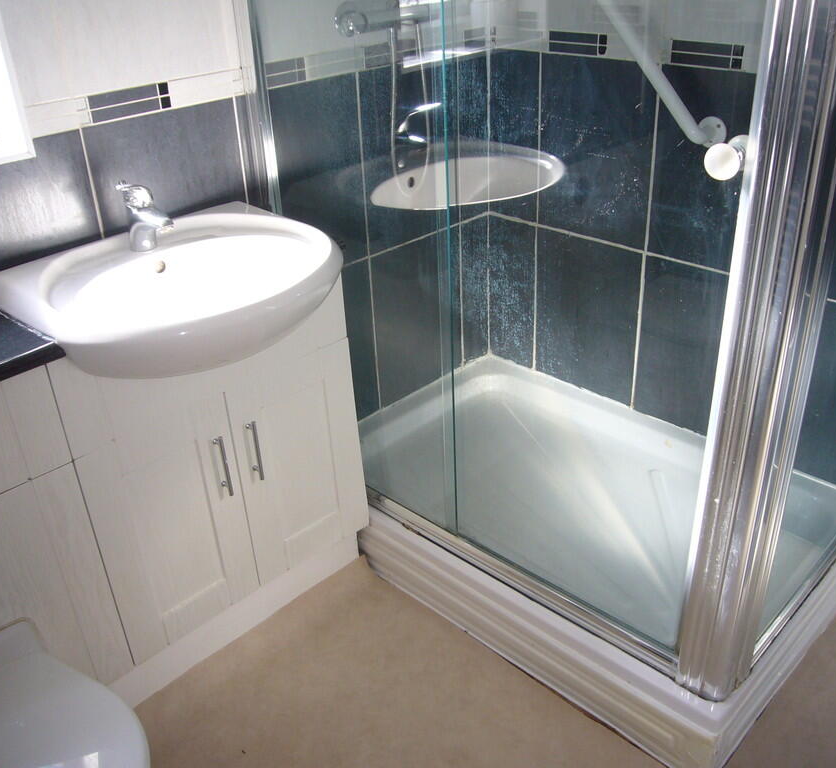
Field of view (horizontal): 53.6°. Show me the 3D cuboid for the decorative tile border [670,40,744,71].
[{"bbox_3d":[0.611,-0.697,1.754,0.010,0.048,0.166,-27,37,-37],"label":"decorative tile border"}]

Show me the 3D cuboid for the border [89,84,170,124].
[{"bbox_3d":[-0.532,-0.522,1.535,0.166,0.048,0.010,-27,37,-37],"label":"border"}]

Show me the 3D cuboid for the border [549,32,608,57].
[{"bbox_3d":[0.380,-0.808,1.965,0.010,0.048,0.166,-27,37,-37],"label":"border"}]

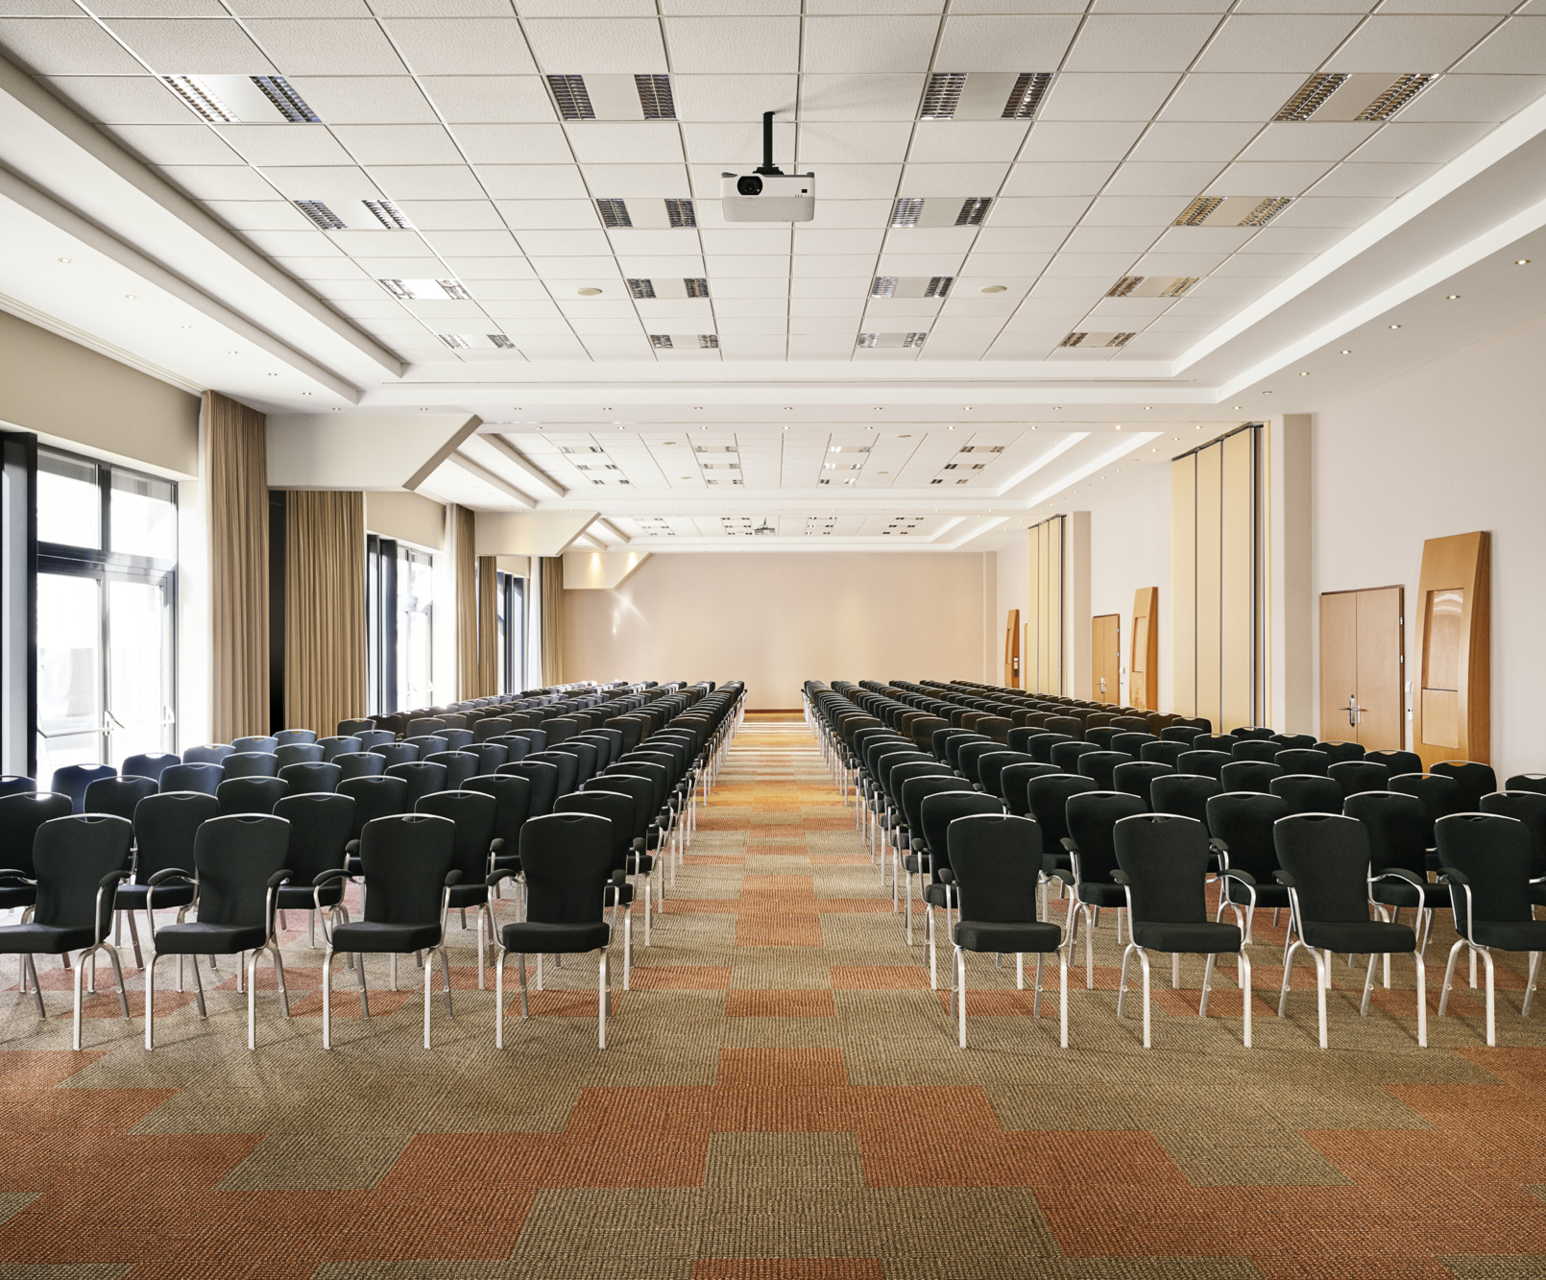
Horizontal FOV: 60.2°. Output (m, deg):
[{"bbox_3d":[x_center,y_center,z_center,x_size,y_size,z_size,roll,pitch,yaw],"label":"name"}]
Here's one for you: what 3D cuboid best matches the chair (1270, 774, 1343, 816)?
[{"bbox_3d":[3.160,1.234,7.635,0.580,0.905,0.570,0,-1,0],"label":"chair"}]

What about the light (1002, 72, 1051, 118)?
[{"bbox_3d":[1.316,-2.827,6.931,0.168,0.050,0.560,0,0,0],"label":"light"}]

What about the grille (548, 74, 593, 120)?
[{"bbox_3d":[-1.045,-2.817,6.933,0.156,0.050,0.560,0,0,0],"label":"grille"}]

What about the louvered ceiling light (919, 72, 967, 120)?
[{"bbox_3d":[0.853,-2.735,6.660,0.170,0.060,0.570,0,0,0],"label":"louvered ceiling light"}]

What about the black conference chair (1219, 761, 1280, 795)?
[{"bbox_3d":[3.198,1.257,8.649,0.580,0.913,0.585,0,0,0],"label":"black conference chair"}]

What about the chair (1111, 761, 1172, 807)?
[{"bbox_3d":[2.512,1.271,8.803,0.580,0.925,0.570,0,0,0],"label":"chair"}]

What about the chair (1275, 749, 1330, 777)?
[{"bbox_3d":[3.925,1.285,9.590,0.575,0.923,0.570,0,-1,0],"label":"chair"}]

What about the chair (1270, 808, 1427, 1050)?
[{"bbox_3d":[2.463,1.217,5.706,0.580,0.905,0.570,0,-1,-2],"label":"chair"}]

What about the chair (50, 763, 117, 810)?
[{"bbox_3d":[-4.608,1.303,8.838,0.580,0.925,0.570,0,0,0],"label":"chair"}]

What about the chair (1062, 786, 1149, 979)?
[{"bbox_3d":[1.744,1.227,6.672,0.580,0.905,0.570,0,-1,0],"label":"chair"}]

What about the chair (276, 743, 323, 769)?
[{"bbox_3d":[-3.817,1.275,10.537,0.580,0.905,0.570,0,-1,0],"label":"chair"}]

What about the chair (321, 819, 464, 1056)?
[{"bbox_3d":[-1.642,1.254,5.813,0.580,0.913,0.585,0,0,0],"label":"chair"}]

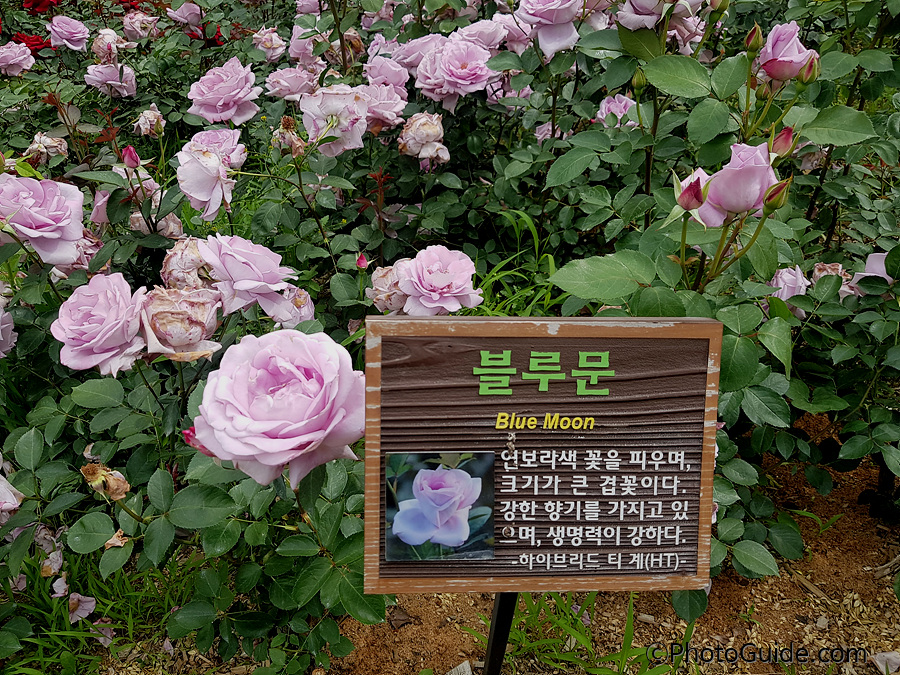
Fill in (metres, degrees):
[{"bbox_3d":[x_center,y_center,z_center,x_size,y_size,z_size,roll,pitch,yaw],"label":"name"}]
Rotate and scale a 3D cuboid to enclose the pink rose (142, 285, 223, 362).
[{"bbox_3d":[-0.318,-0.017,0.800,0.091,0.080,0.088,0,32,0],"label":"pink rose"}]

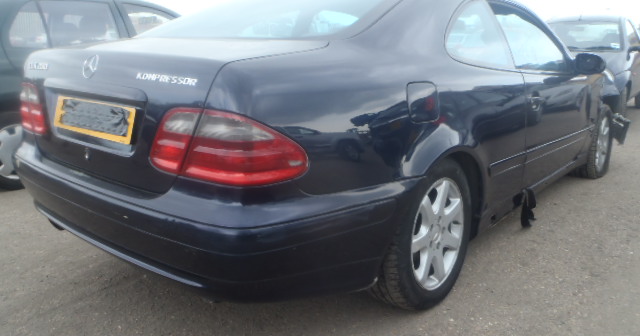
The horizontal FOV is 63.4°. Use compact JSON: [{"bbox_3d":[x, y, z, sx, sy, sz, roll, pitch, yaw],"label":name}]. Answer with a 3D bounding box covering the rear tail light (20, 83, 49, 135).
[{"bbox_3d":[-1.156,-0.248,2.172,0.210,0.200,0.430,-11,17,-40],"label":"rear tail light"}]

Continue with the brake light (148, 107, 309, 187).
[{"bbox_3d":[-0.259,-0.066,1.443,0.430,0.200,0.210,9,15,30],"label":"brake light"}]

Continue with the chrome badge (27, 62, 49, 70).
[{"bbox_3d":[-1.107,-0.401,2.041,0.185,0.026,0.010,14,6,44],"label":"chrome badge"}]

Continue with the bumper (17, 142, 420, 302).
[{"bbox_3d":[-0.577,0.096,2.031,1.680,0.380,0.750,11,17,39],"label":"bumper"}]

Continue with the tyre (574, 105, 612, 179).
[{"bbox_3d":[2.139,-0.192,4.094,0.205,0.630,0.630,11,16,37],"label":"tyre"}]

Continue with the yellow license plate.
[{"bbox_3d":[-0.765,-0.166,1.734,0.520,0.112,0.012,11,3,39],"label":"yellow license plate"}]

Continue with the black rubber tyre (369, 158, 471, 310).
[{"bbox_3d":[0.400,0.246,2.088,0.205,0.630,0.630,11,17,39],"label":"black rubber tyre"}]

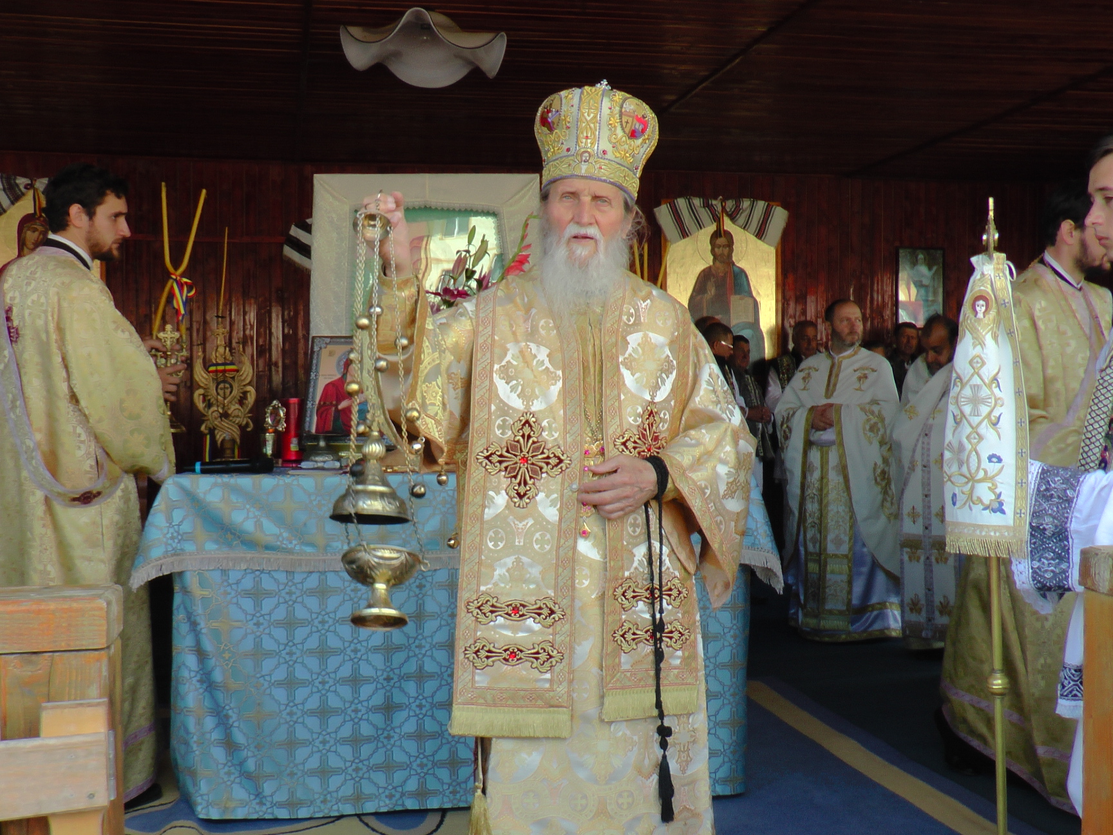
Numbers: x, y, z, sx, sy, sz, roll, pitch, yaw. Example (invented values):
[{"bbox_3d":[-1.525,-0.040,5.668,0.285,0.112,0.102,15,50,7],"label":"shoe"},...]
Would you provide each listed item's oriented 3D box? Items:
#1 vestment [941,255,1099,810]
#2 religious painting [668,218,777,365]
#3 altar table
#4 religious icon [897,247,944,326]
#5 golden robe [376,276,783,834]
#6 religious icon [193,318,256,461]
[{"bbox_3d":[1.420,0.292,3.320,0.600,1.430,0.540,0,0,-30],"label":"vestment"},{"bbox_3d":[1.136,-0.914,8.200,0.820,1.120,0.050,0,0,-10],"label":"religious painting"},{"bbox_3d":[-0.270,0.595,3.650,1.660,0.920,0.850,0,0,-9],"label":"altar table"},{"bbox_3d":[2.606,-0.929,8.500,0.370,0.590,0.035,0,0,-10],"label":"religious icon"},{"bbox_3d":[0.025,0.358,2.480,0.770,1.310,0.500,0,0,-7],"label":"golden robe"},{"bbox_3d":[-1.075,-0.091,3.850,0.215,0.465,0.120,0,0,-9],"label":"religious icon"}]

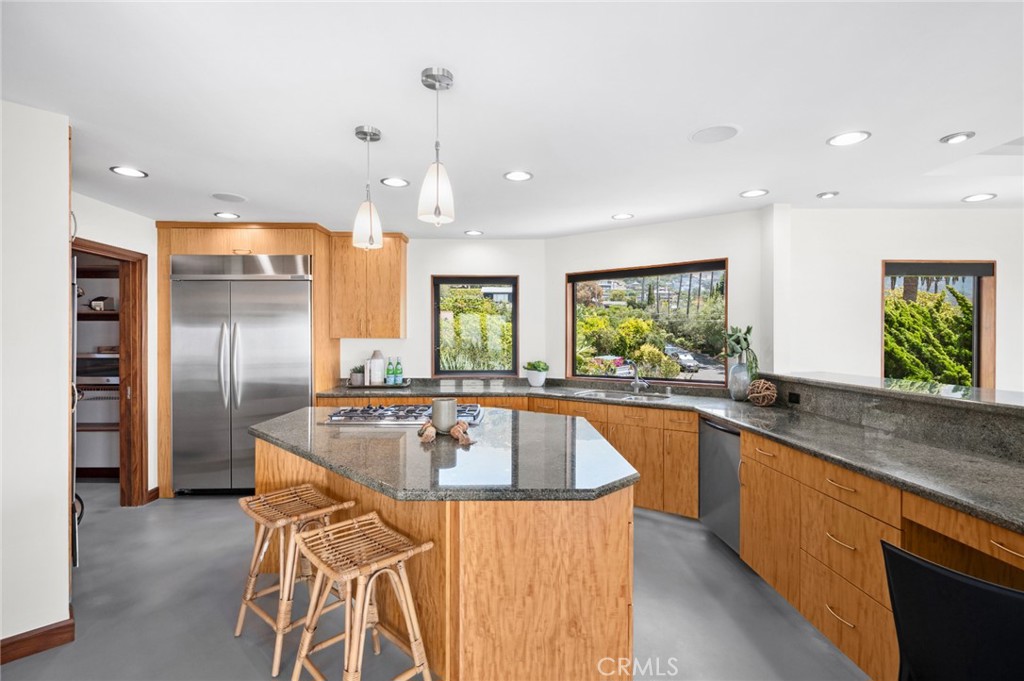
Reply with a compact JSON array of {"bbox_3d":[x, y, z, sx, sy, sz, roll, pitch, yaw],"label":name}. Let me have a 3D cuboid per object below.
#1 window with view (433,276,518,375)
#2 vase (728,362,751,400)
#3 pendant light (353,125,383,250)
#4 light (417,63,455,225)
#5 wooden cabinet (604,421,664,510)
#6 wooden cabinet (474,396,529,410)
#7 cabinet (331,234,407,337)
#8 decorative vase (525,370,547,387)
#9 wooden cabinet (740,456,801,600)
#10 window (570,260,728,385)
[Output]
[{"bbox_3d":[-0.377,-0.146,4.737,0.897,1.046,0.121,0,1,-2],"label":"window with view"},{"bbox_3d":[1.779,0.315,3.540,0.175,0.315,0.175,0,0,-1],"label":"vase"},{"bbox_3d":[-0.709,-0.738,2.230,0.150,0.585,0.150,0,0,-1],"label":"pendant light"},{"bbox_3d":[-0.288,-0.730,1.755,0.144,0.573,0.144,0,1,0],"label":"light"},{"bbox_3d":[1.085,0.946,3.703,0.432,0.602,0.583,0,1,31],"label":"wooden cabinet"},{"bbox_3d":[-0.075,0.940,4.360,0.460,0.875,0.620,0,0,-1],"label":"wooden cabinet"},{"bbox_3d":[-1.395,-0.528,4.500,0.690,1.010,0.290,0,0,-1],"label":"cabinet"},{"bbox_3d":[0.250,0.386,4.570,0.195,0.160,0.195,0,0,-1],"label":"decorative vase"},{"bbox_3d":[1.616,0.962,2.380,0.583,0.602,0.516,0,1,-2],"label":"wooden cabinet"},{"bbox_3d":[1.185,-0.143,4.177,1.480,1.050,0.120,0,0,35],"label":"window"}]

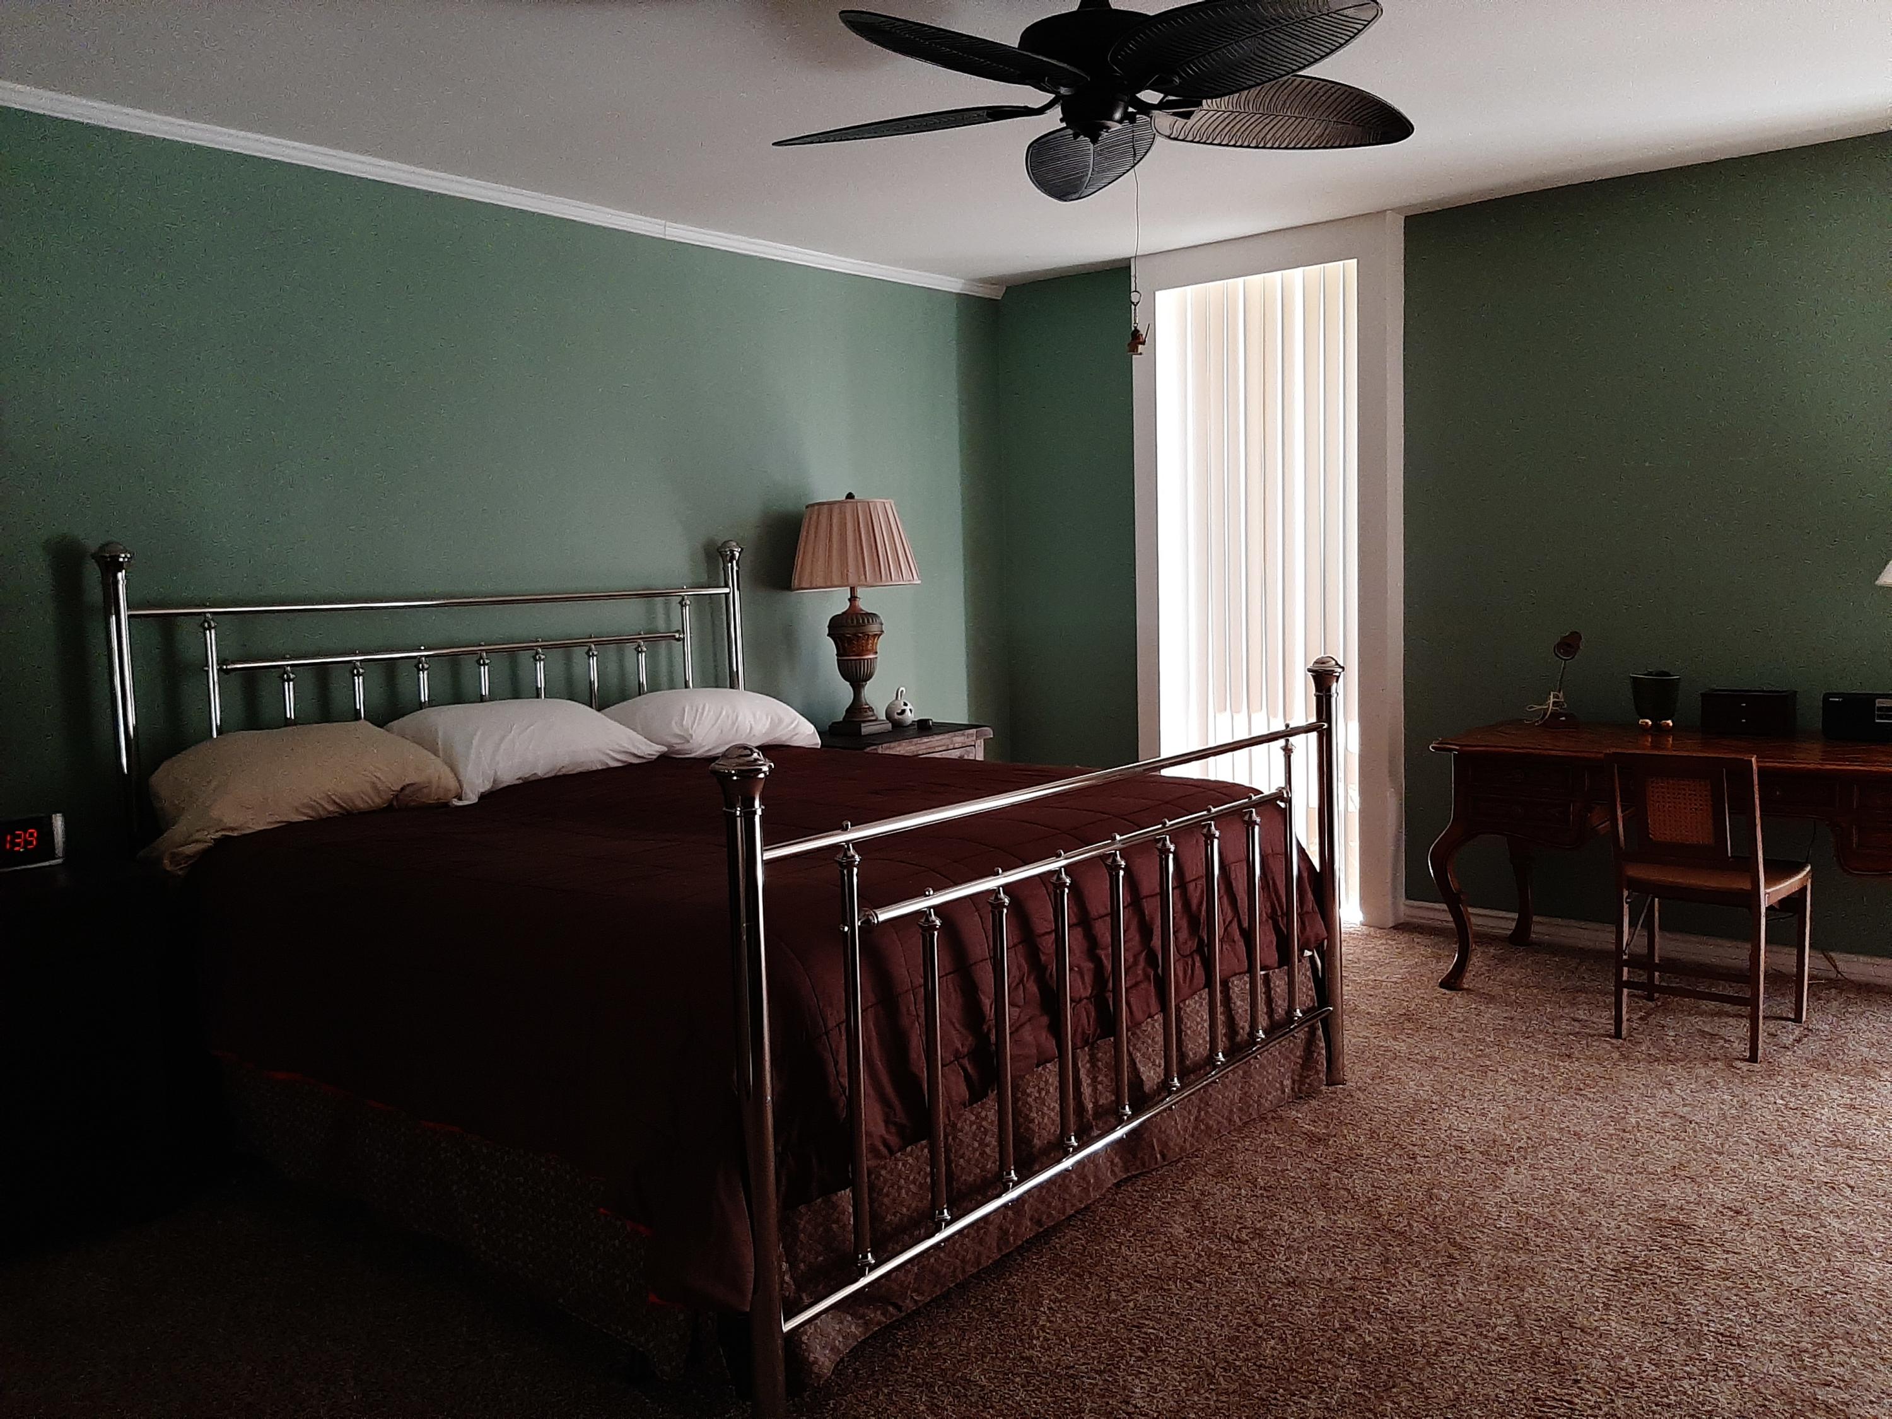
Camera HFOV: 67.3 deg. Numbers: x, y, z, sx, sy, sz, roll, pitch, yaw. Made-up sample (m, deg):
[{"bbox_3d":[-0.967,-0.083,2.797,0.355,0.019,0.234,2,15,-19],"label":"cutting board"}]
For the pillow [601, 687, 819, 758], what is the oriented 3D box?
[{"bbox_3d":[-0.745,0.052,4.537,0.430,0.205,0.680,4,8,40],"label":"pillow"}]

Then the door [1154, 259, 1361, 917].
[{"bbox_3d":[1.173,-0.434,5.447,0.880,2.370,0.100,4,8,40],"label":"door"}]

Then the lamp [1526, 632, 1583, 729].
[{"bbox_3d":[1.982,-0.100,4.629,0.150,0.305,0.140,-5,7,-32],"label":"lamp"}]

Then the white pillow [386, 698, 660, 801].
[{"bbox_3d":[-1.166,0.102,4.037,0.430,0.230,0.730,4,8,40],"label":"white pillow"}]

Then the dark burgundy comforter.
[{"bbox_3d":[-0.481,0.475,3.526,2.090,0.500,1.960,4,8,40],"label":"dark burgundy comforter"}]

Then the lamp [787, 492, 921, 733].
[{"bbox_3d":[-0.325,-0.335,5.159,0.460,0.865,0.460,-1,6,0],"label":"lamp"}]

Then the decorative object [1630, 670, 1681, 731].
[{"bbox_3d":[2.244,-0.032,4.490,0.155,0.185,0.160,4,8,40],"label":"decorative object"}]

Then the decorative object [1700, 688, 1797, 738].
[{"bbox_3d":[2.451,0.004,4.339,0.230,0.135,0.150,4,8,40],"label":"decorative object"}]

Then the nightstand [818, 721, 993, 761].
[{"bbox_3d":[-0.249,0.448,5.278,0.540,0.720,0.710,4,8,40],"label":"nightstand"}]

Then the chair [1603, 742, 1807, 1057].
[{"bbox_3d":[2.106,0.500,3.904,0.405,0.785,0.490,4,8,40],"label":"chair"}]

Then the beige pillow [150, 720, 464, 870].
[{"bbox_3d":[-1.594,0.189,3.515,0.450,0.265,0.710,4,8,40],"label":"beige pillow"}]

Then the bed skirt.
[{"bbox_3d":[-0.467,0.797,3.567,2.070,0.350,1.920,4,8,40],"label":"bed skirt"}]

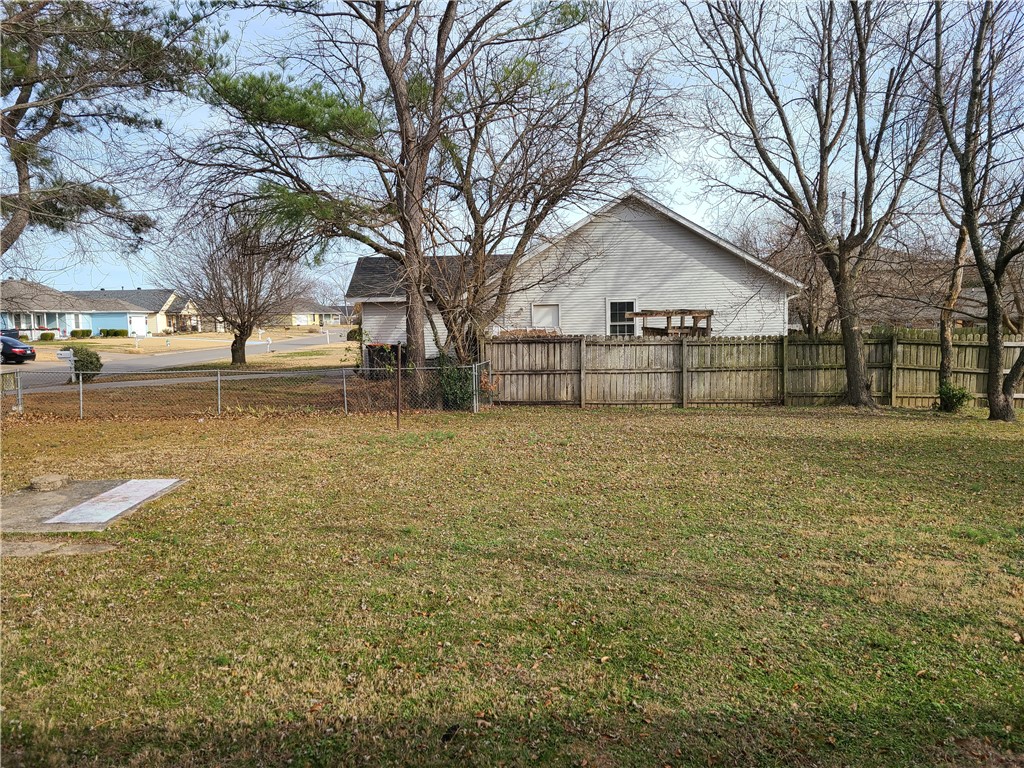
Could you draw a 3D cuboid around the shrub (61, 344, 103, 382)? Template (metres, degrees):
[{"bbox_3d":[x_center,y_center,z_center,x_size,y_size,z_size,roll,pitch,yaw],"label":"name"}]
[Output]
[{"bbox_3d":[-16.611,-0.825,29.741,1.600,1.390,1.600,-1,5,0],"label":"shrub"}]

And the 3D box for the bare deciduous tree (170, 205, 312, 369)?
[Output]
[{"bbox_3d":[-13.037,-4.546,37.045,6.800,7.350,6.600,-1,5,0],"label":"bare deciduous tree"}]

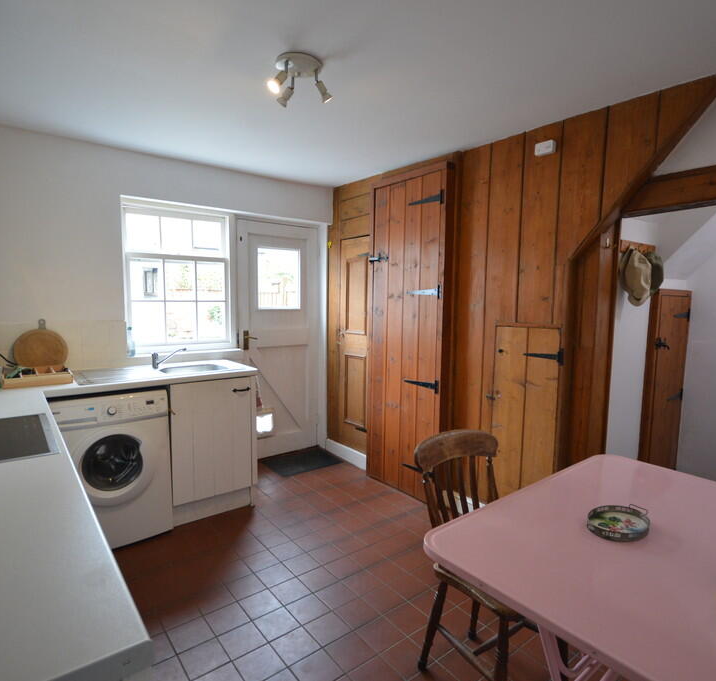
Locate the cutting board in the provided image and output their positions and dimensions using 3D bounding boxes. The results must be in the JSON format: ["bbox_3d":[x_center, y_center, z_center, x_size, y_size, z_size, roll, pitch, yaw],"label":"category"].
[{"bbox_3d":[-1.851,0.040,2.502,0.262,0.334,0.018,-1,-9,-40],"label":"cutting board"}]

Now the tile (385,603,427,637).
[{"bbox_3d":[0.210,1.210,1.850,0.150,0.012,0.150,-4,7,-39],"label":"tile"}]

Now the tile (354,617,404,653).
[{"bbox_3d":[0.089,1.223,1.768,0.149,0.013,0.149,-3,6,-38],"label":"tile"}]

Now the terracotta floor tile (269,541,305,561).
[{"bbox_3d":[-0.390,1.179,2.372,0.149,0.012,0.149,-3,6,-38],"label":"terracotta floor tile"}]

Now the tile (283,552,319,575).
[{"bbox_3d":[-0.294,1.188,2.251,0.149,0.012,0.149,-3,6,-38],"label":"tile"}]

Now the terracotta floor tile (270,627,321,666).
[{"bbox_3d":[-0.247,1.215,1.689,0.150,0.012,0.150,-4,7,-39],"label":"terracotta floor tile"}]

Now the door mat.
[{"bbox_3d":[-0.458,1.050,3.688,0.605,0.011,0.385,-3,7,-36],"label":"door mat"}]

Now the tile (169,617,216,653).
[{"bbox_3d":[-0.681,1.214,1.746,0.149,0.013,0.149,-3,6,-38],"label":"tile"}]

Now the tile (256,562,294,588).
[{"bbox_3d":[-0.414,1.179,2.137,0.150,0.012,0.150,-4,7,-39],"label":"tile"}]

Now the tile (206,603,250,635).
[{"bbox_3d":[-0.562,1.206,1.843,0.149,0.012,0.149,-3,6,-38],"label":"tile"}]

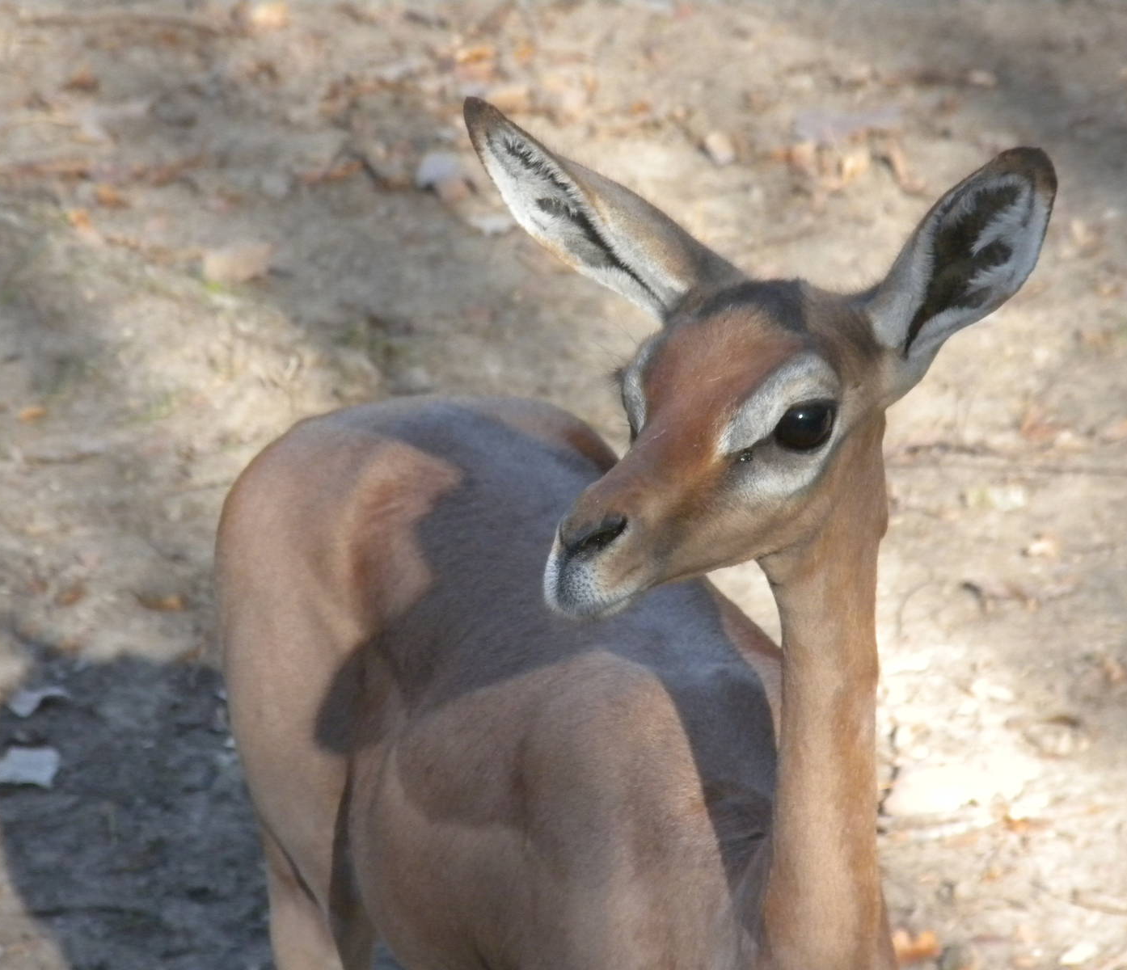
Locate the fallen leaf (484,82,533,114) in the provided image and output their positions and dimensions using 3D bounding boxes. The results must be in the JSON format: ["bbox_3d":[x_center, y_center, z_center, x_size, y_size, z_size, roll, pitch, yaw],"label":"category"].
[{"bbox_3d":[-0.058,-0.387,9.722,0.055,0.013,0.060,0,20,0],"label":"fallen leaf"}]

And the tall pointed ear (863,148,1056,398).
[{"bbox_3d":[0.221,-0.119,5.400,0.066,0.164,0.052,35,-6,-11],"label":"tall pointed ear"}]

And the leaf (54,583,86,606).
[{"bbox_3d":[-0.428,0.095,8.432,0.027,0.011,0.030,0,20,0],"label":"leaf"}]

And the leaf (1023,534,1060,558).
[{"bbox_3d":[0.420,0.054,8.543,0.033,0.009,0.036,0,20,0],"label":"leaf"}]

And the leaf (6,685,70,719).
[{"bbox_3d":[-0.443,0.183,8.196,0.055,0.011,0.049,0,20,0],"label":"leaf"}]

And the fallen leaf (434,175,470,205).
[{"bbox_3d":[-0.108,-0.287,9.454,0.034,0.017,0.038,0,20,0],"label":"fallen leaf"}]

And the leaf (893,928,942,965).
[{"bbox_3d":[0.281,0.366,7.707,0.040,0.012,0.044,0,20,0],"label":"leaf"}]

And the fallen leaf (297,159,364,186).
[{"bbox_3d":[-0.229,-0.306,9.505,0.063,0.009,0.052,0,20,0],"label":"fallen leaf"}]

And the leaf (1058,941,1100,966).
[{"bbox_3d":[0.408,0.371,7.693,0.033,0.008,0.033,0,20,0],"label":"leaf"}]

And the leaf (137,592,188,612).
[{"bbox_3d":[-0.347,0.101,8.416,0.045,0.008,0.032,0,20,0],"label":"leaf"}]

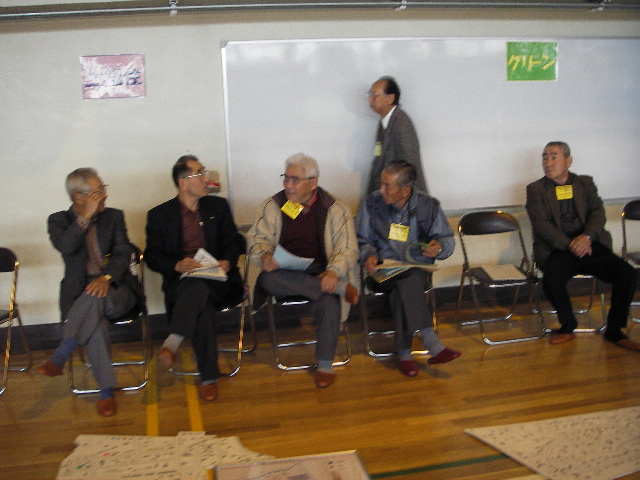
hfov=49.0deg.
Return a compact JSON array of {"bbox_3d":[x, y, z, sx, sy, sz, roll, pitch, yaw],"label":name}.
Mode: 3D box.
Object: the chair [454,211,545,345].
[{"bbox_3d":[1.161,0.232,4.540,0.460,0.770,0.470,-5,12,-14],"label":"chair"}]

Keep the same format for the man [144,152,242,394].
[{"bbox_3d":[-0.668,0.179,3.916,0.560,1.270,0.760,-2,11,0],"label":"man"}]

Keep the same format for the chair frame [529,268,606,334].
[{"bbox_3d":[1.645,0.188,4.655,0.460,0.770,0.470,-1,12,8],"label":"chair frame"}]

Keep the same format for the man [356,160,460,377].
[{"bbox_3d":[0.539,0.127,4.185,0.610,1.170,0.760,-2,11,2],"label":"man"}]

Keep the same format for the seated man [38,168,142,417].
[{"bbox_3d":[-1.204,0.244,3.780,0.570,1.235,0.740,-5,12,-14],"label":"seated man"}]

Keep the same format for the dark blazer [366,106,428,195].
[{"bbox_3d":[0.504,-0.504,4.571,0.380,0.760,0.500,-6,12,-16],"label":"dark blazer"}]

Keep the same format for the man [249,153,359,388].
[{"bbox_3d":[-0.069,0.144,4.037,0.630,1.245,0.740,-4,12,-6],"label":"man"}]

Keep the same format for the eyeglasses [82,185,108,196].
[{"bbox_3d":[-1.242,-0.273,3.878,0.140,0.045,0.140,1,19,16],"label":"eyeglasses"}]

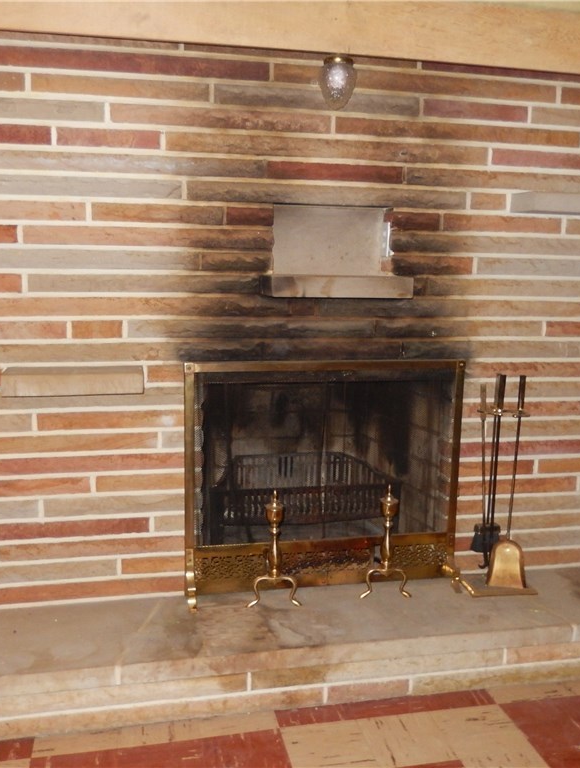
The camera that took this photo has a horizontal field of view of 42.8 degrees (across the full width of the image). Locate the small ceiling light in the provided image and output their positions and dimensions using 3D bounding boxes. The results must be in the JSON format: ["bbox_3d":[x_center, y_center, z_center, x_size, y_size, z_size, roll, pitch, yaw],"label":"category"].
[{"bbox_3d":[0.144,-0.920,2.251,0.117,0.167,0.117,1,10,0],"label":"small ceiling light"}]

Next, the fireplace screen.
[{"bbox_3d":[0.136,0.330,2.502,0.979,0.810,0.127,-1,10,-11],"label":"fireplace screen"}]

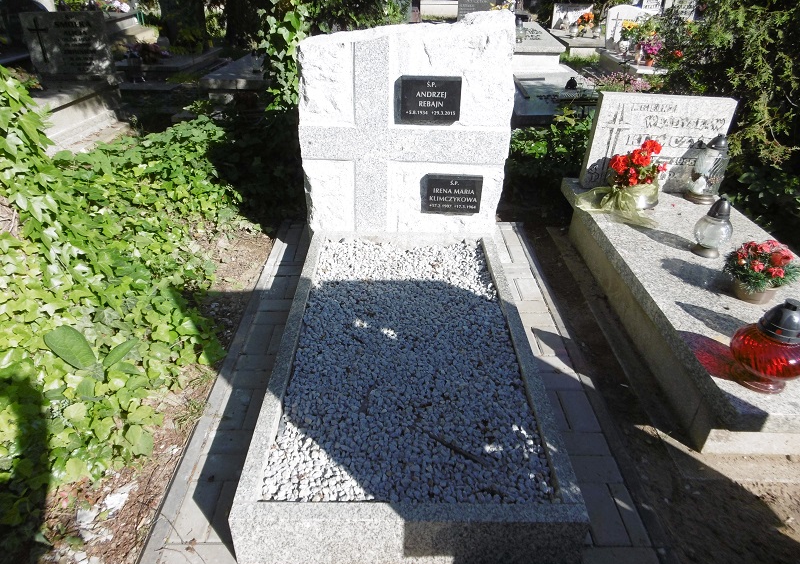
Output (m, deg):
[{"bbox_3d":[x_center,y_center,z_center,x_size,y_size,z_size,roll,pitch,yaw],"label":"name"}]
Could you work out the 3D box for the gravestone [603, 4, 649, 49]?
[{"bbox_3d":[3.019,-3.292,7.160,0.680,0.520,0.100,3,31,4],"label":"gravestone"}]

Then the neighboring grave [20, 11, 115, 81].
[{"bbox_3d":[-2.882,-2.066,4.857,0.690,0.570,0.100,-2,31,-4],"label":"neighboring grave"}]

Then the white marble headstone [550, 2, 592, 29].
[{"bbox_3d":[2.732,-4.204,8.770,0.620,0.380,0.090,2,31,3],"label":"white marble headstone"}]

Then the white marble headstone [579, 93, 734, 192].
[{"bbox_3d":[1.352,-0.736,2.942,0.660,0.505,0.080,3,31,4],"label":"white marble headstone"}]

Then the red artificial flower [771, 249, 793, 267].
[{"bbox_3d":[1.439,-0.090,2.094,0.080,0.065,0.080,11,33,17],"label":"red artificial flower"}]

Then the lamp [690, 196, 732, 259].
[{"bbox_3d":[1.337,-0.236,2.354,0.145,0.250,0.145,0,31,0],"label":"lamp"}]

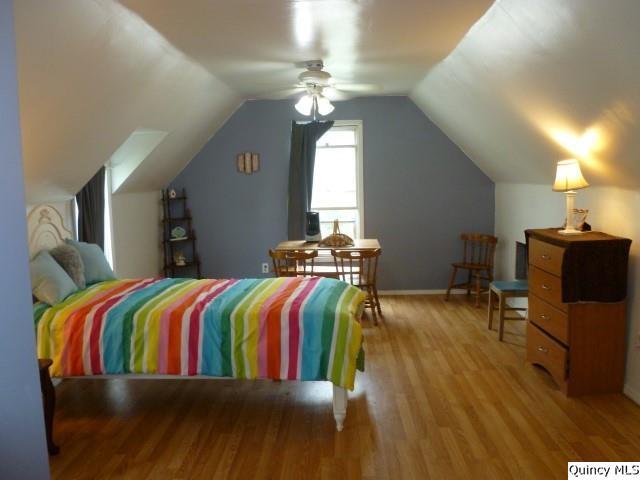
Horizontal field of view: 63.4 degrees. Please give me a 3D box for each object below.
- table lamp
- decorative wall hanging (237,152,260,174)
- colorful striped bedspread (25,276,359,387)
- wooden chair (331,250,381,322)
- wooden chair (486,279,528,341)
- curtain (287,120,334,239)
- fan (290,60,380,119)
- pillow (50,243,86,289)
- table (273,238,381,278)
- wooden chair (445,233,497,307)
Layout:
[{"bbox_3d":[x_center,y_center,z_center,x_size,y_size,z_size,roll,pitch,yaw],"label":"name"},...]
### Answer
[{"bbox_3d":[1.865,-0.322,3.860,0.260,0.550,0.260,0,7,2],"label":"table lamp"},{"bbox_3d":[-0.877,-0.928,6.293,0.280,0.270,0.030,0,7,2],"label":"decorative wall hanging"},{"bbox_3d":[-0.705,0.536,3.417,1.960,0.500,1.060,0,7,2],"label":"colorful striped bedspread"},{"bbox_3d":[0.393,0.439,5.302,0.470,0.800,0.500,1,7,7],"label":"wooden chair"},{"bbox_3d":[1.875,0.489,4.824,0.480,0.820,0.430,0,7,2],"label":"wooden chair"},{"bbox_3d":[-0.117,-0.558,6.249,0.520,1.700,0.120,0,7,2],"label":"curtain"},{"bbox_3d":[-0.015,-1.233,4.199,1.120,0.450,1.120,0,7,2],"label":"fan"},{"bbox_3d":[-1.702,0.157,3.543,0.150,0.340,0.380,-24,-1,20],"label":"pillow"},{"bbox_3d":[0.086,0.412,5.714,1.090,0.750,0.740,0,7,2],"label":"table"},{"bbox_3d":[1.830,0.334,6.135,0.480,0.800,0.460,-6,9,-38],"label":"wooden chair"}]

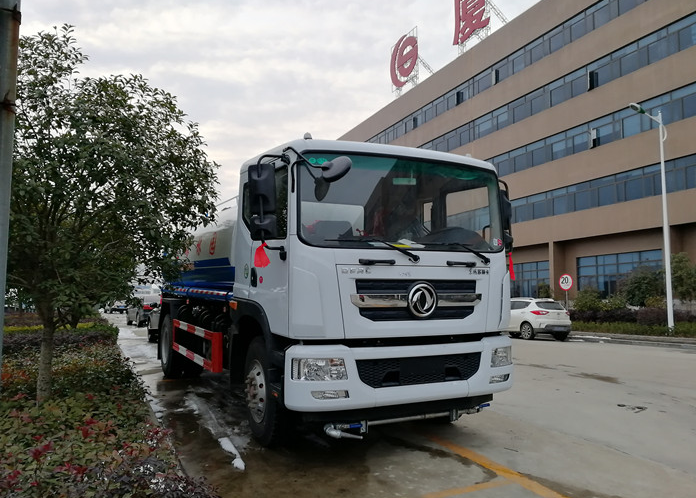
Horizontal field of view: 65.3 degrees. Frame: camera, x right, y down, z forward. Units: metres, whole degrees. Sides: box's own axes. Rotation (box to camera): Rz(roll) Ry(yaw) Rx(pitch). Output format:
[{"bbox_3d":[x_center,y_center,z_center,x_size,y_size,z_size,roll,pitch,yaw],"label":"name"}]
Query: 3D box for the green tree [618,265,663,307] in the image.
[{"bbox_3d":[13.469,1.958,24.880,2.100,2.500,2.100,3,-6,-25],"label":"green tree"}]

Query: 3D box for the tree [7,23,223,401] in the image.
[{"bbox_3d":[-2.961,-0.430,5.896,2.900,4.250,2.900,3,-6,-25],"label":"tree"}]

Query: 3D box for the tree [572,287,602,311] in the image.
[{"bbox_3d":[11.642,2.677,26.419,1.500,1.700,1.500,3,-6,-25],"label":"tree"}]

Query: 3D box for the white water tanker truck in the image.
[{"bbox_3d":[-1.078,0.633,7.769,2.450,2.800,7.700,2,-5,-26],"label":"white water tanker truck"}]

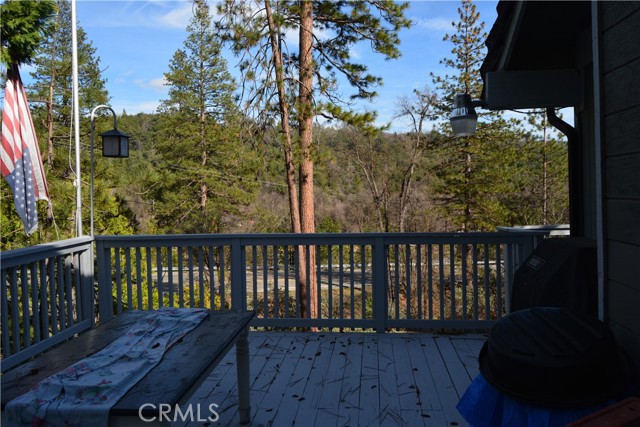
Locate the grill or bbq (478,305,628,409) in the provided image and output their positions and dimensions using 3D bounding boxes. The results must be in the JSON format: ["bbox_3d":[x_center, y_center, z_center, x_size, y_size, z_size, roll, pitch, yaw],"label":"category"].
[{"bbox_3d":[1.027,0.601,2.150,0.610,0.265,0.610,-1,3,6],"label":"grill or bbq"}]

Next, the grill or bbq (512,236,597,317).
[{"bbox_3d":[1.810,0.756,3.421,0.580,1.090,0.700,-1,3,6],"label":"grill or bbq"}]

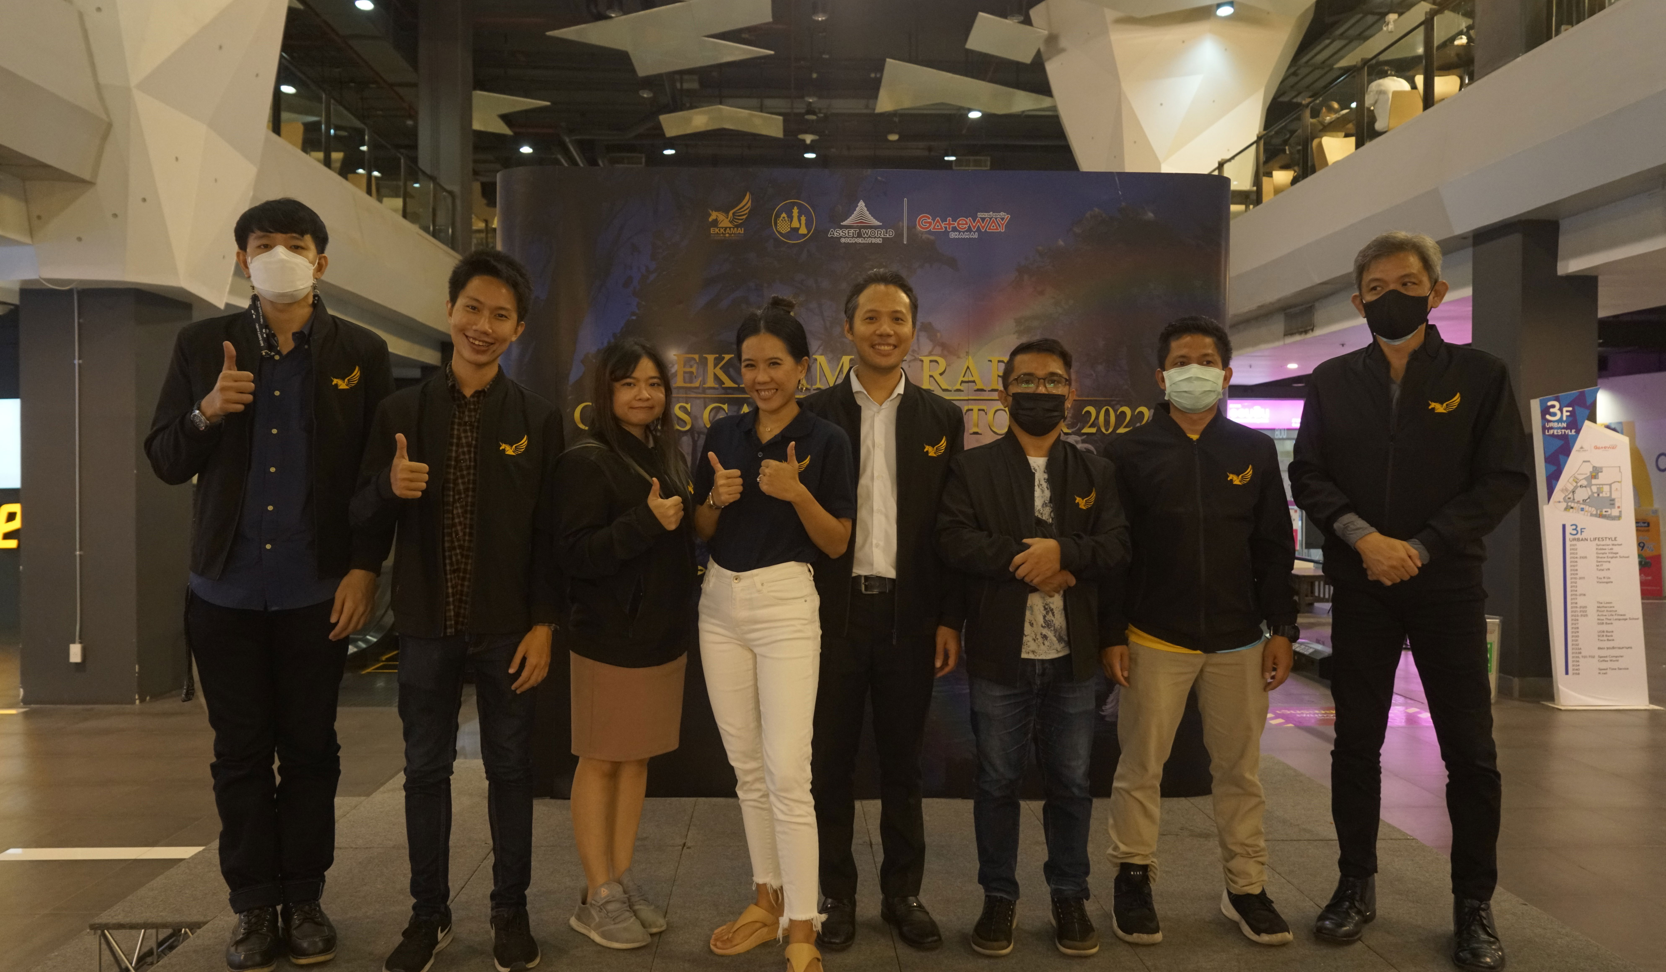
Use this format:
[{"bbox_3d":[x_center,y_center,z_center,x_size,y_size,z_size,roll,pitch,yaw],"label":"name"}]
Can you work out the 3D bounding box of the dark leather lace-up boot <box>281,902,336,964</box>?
[{"bbox_3d":[-1.327,1.081,2.925,0.110,0.145,0.300,0,1,-32],"label":"dark leather lace-up boot"}]

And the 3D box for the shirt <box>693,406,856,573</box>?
[{"bbox_3d":[-0.142,0.015,2.833,0.400,0.450,0.260,1,1,14],"label":"shirt"}]

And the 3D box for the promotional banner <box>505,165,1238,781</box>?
[{"bbox_3d":[0.120,-0.007,4.290,2.660,2.260,0.300,0,1,-3],"label":"promotional banner"}]

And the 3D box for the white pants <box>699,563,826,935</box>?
[{"bbox_3d":[-0.177,0.622,2.849,0.310,0.870,0.310,0,1,18],"label":"white pants"}]

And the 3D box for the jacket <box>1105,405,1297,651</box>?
[{"bbox_3d":[0.968,0.109,3.072,0.485,0.645,0.300,0,1,12],"label":"jacket"}]

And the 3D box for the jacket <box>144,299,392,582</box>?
[{"bbox_3d":[-1.389,-0.113,2.879,0.575,0.700,0.360,0,1,-20],"label":"jacket"}]

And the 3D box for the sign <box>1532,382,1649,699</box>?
[{"bbox_3d":[5.471,0.445,8.323,0.800,2.260,0.240,0,1,-2],"label":"sign"}]

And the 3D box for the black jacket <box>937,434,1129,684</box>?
[{"bbox_3d":[0.511,0.192,2.962,0.480,0.630,0.290,0,1,-1],"label":"black jacket"}]

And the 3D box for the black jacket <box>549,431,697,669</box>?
[{"bbox_3d":[-0.531,0.163,2.973,0.380,0.580,0.320,0,1,-32],"label":"black jacket"}]

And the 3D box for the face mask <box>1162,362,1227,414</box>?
[{"bbox_3d":[0.936,-0.253,2.997,0.153,0.130,0.100,0,1,15],"label":"face mask"}]

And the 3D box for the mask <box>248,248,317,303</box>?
[{"bbox_3d":[-1.321,-0.506,2.777,0.150,0.140,0.090,0,1,-26],"label":"mask"}]

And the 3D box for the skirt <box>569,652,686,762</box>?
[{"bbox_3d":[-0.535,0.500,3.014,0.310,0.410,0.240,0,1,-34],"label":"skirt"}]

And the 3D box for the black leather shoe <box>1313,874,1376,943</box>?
[{"bbox_3d":[1.371,1.097,3.096,0.108,0.140,0.290,1,1,34],"label":"black leather shoe"}]

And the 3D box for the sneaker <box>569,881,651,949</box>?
[{"bbox_3d":[-0.565,1.079,2.945,0.255,0.125,0.100,1,1,43],"label":"sneaker"}]

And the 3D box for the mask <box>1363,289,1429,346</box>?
[{"bbox_3d":[1.402,-0.422,2.878,0.148,0.135,0.090,-6,1,28],"label":"mask"}]

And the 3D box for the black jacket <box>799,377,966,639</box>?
[{"bbox_3d":[0.123,0.056,2.993,0.460,0.670,0.270,0,1,1],"label":"black jacket"}]

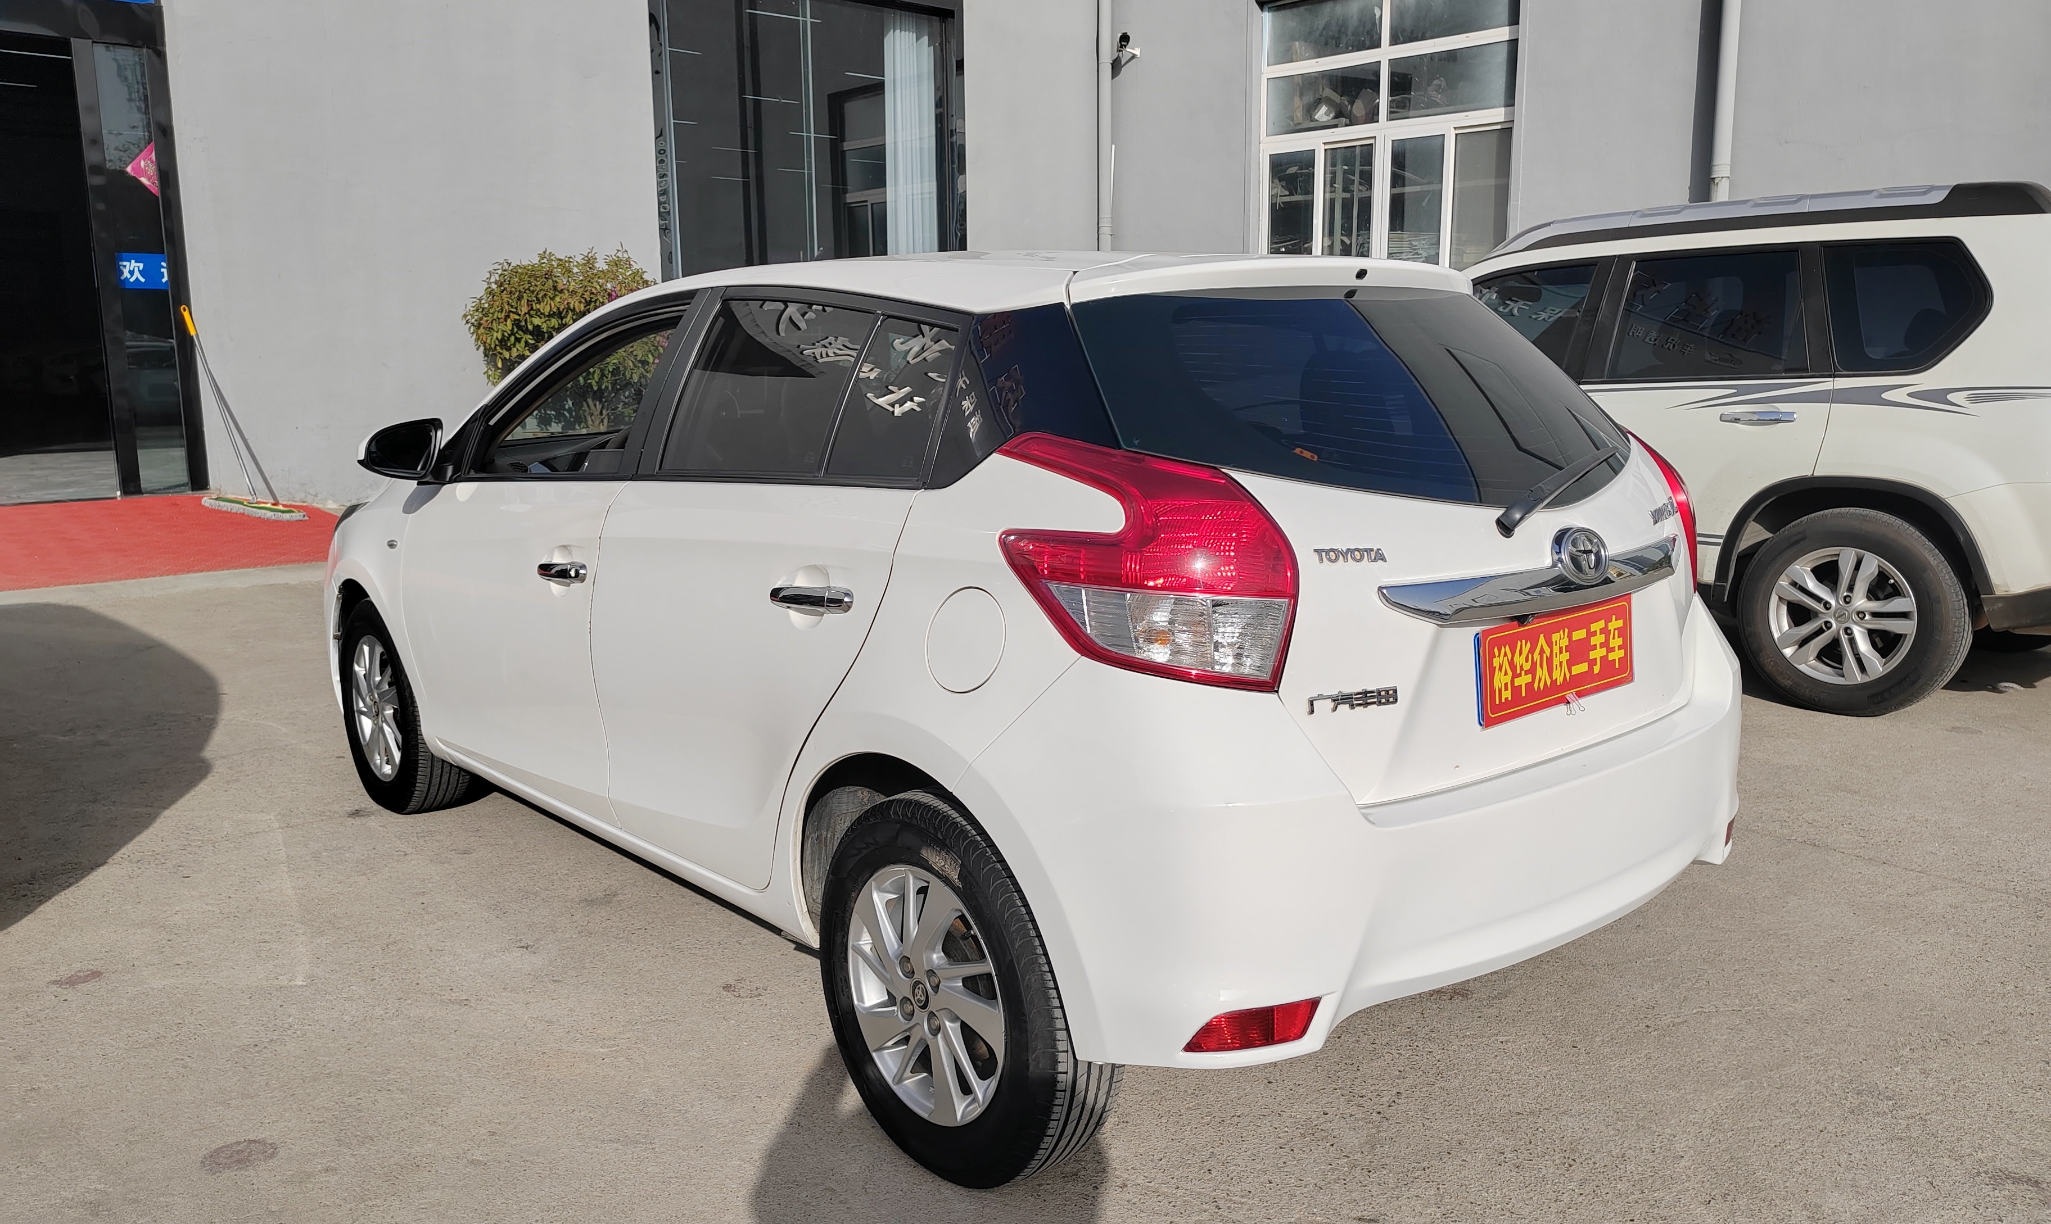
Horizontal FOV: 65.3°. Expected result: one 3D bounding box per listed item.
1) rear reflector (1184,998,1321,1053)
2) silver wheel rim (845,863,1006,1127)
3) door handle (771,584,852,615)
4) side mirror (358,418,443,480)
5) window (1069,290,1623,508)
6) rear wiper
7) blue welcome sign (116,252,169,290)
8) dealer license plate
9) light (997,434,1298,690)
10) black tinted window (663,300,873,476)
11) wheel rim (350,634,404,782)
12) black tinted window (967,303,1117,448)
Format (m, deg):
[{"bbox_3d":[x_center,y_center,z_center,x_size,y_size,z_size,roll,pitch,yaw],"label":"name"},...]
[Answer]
[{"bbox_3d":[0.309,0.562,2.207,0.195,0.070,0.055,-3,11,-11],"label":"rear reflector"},{"bbox_3d":[-0.109,0.595,2.559,0.145,0.415,0.415,-9,13,-39],"label":"silver wheel rim"},{"bbox_3d":[-0.338,-0.023,2.554,0.048,0.046,0.230,-10,9,-39],"label":"door handle"},{"bbox_3d":[-1.439,-0.377,3.667,0.190,0.142,0.130,-10,14,-39],"label":"side mirror"},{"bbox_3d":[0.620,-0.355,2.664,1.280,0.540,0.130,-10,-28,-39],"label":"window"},{"bbox_3d":[0.890,-0.206,2.640,0.475,0.060,0.060,-28,-11,-44],"label":"rear wiper"},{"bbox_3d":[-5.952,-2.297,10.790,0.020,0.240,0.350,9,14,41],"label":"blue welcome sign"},{"bbox_3d":[0.839,0.072,2.499,0.430,0.146,0.020,-9,9,-39],"label":"dealer license plate"},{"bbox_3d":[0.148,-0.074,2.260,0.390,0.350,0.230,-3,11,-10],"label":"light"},{"bbox_3d":[-0.482,-0.405,2.937,0.050,0.355,0.590,15,-3,-41],"label":"black tinted window"},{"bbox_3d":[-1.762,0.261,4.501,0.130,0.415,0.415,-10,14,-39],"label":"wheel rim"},{"bbox_3d":[0.029,-0.361,2.411,0.400,0.245,0.060,7,-13,36],"label":"black tinted window"}]

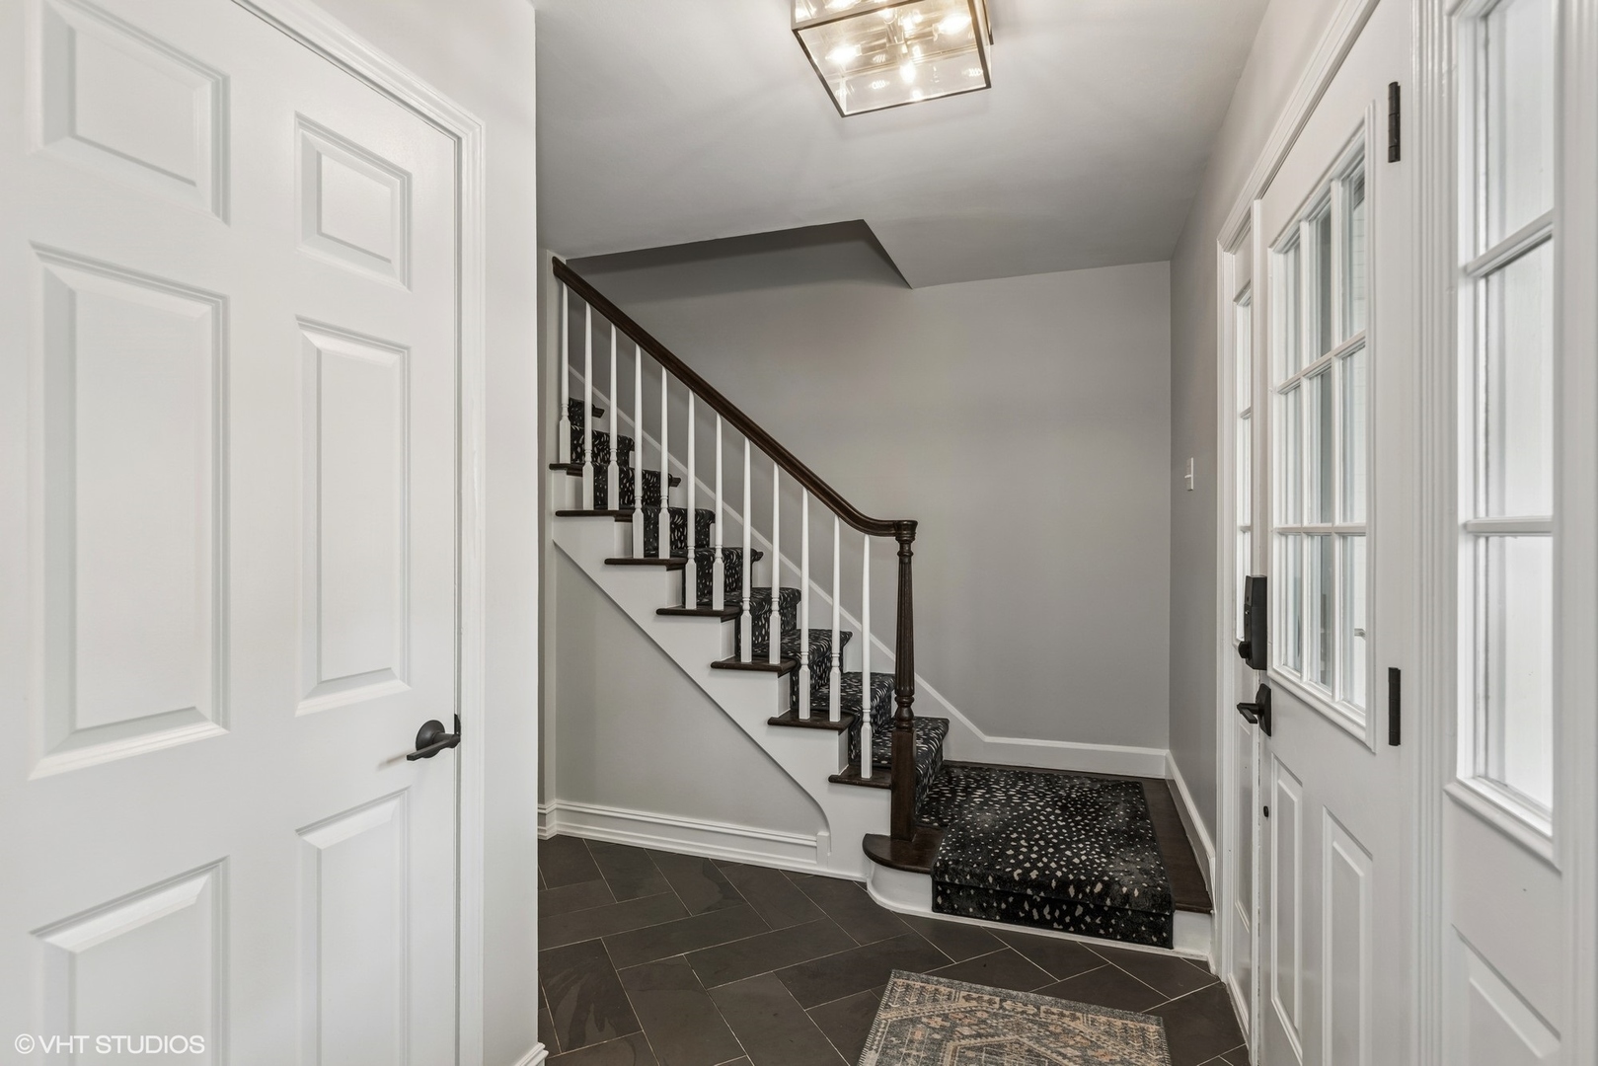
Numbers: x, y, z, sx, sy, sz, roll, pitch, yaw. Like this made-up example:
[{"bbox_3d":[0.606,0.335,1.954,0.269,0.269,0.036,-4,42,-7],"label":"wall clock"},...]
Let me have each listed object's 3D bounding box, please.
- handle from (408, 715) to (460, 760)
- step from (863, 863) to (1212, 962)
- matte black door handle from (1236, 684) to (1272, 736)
[{"bbox_3d":[-0.650,0.375,1.321,0.063,0.068,0.143,0,0,19],"label":"handle"},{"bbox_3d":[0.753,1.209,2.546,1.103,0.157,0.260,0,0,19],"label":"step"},{"bbox_3d":[1.005,0.398,1.660,0.063,0.105,0.160,0,0,19],"label":"matte black door handle"}]

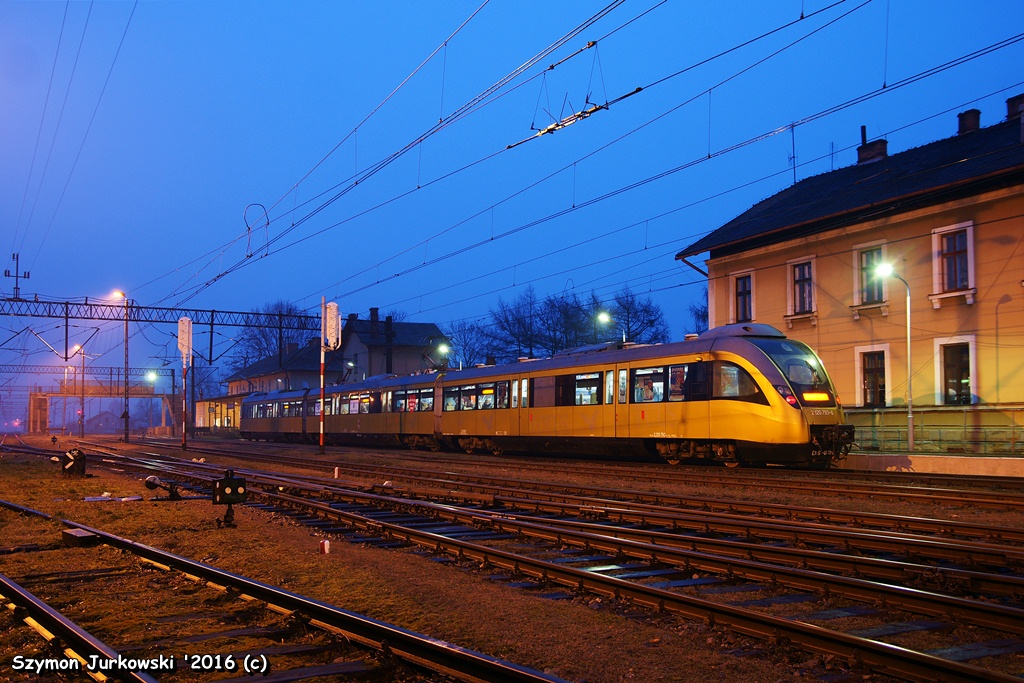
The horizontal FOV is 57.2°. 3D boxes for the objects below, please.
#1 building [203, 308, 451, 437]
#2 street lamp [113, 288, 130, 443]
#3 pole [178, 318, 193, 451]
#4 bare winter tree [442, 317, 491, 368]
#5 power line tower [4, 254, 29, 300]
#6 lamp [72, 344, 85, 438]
[{"bbox_3d":[-24.876,4.850,113.021,14.000,12.500,52.000,2,-6,-28],"label":"building"},{"bbox_3d":[-27.456,1.793,66.000,1.120,10.650,0.320,2,-6,-28],"label":"street lamp"},{"bbox_3d":[-15.652,2.042,45.000,0.660,6.400,0.500,2,-6,-28],"label":"pole"},{"bbox_3d":[-4.473,3.749,94.465,5.600,12.200,5.600,0,-5,0],"label":"bare winter tree"},{"bbox_3d":[-29.530,-3.818,56.000,1.450,2.750,0.350,2,-6,-28],"label":"power line tower"},{"bbox_3d":[-48.918,5.646,106.000,1.200,10.600,0.320,2,-6,-28],"label":"lamp"}]

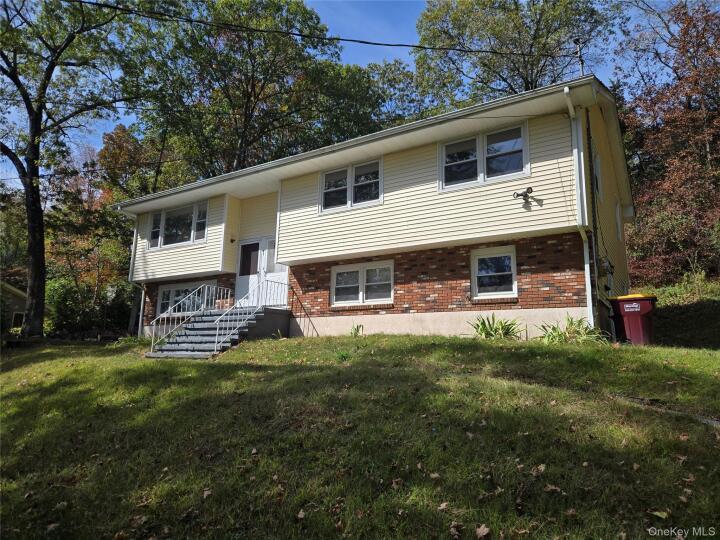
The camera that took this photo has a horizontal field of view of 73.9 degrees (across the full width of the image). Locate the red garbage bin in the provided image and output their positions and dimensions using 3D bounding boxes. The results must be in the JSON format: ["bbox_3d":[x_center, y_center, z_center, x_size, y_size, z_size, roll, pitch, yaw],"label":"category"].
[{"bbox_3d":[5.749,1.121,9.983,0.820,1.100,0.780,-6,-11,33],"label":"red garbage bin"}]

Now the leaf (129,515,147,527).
[{"bbox_3d":[-1.572,1.761,3.377,0.120,0.035,0.110,-5,-1,-27],"label":"leaf"}]

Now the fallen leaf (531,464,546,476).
[{"bbox_3d":[1.344,1.503,3.606,0.115,0.035,0.110,-5,-1,18],"label":"fallen leaf"}]

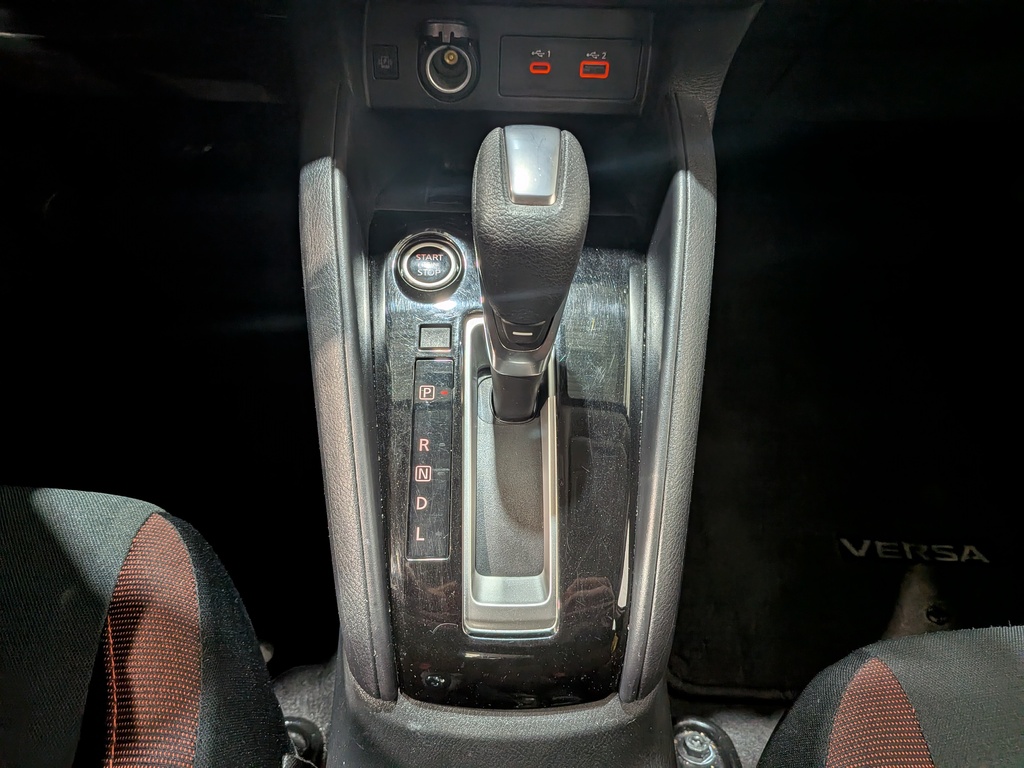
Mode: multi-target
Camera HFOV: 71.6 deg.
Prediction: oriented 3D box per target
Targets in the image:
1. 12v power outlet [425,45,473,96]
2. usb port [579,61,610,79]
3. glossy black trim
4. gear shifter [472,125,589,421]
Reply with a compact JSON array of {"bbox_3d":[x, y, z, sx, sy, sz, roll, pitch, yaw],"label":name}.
[{"bbox_3d":[-0.035,-0.178,0.407,0.028,0.028,0.020,1,18,-1],"label":"12v power outlet"},{"bbox_3d":[0.048,-0.185,0.416,0.017,0.010,0.008,1,36,-1],"label":"usb port"},{"bbox_3d":[-0.001,0.042,0.445,0.168,0.035,0.300,1,82,-1],"label":"glossy black trim"},{"bbox_3d":[0.008,-0.061,0.380,0.055,0.152,0.055,1,44,-1],"label":"gear shifter"}]

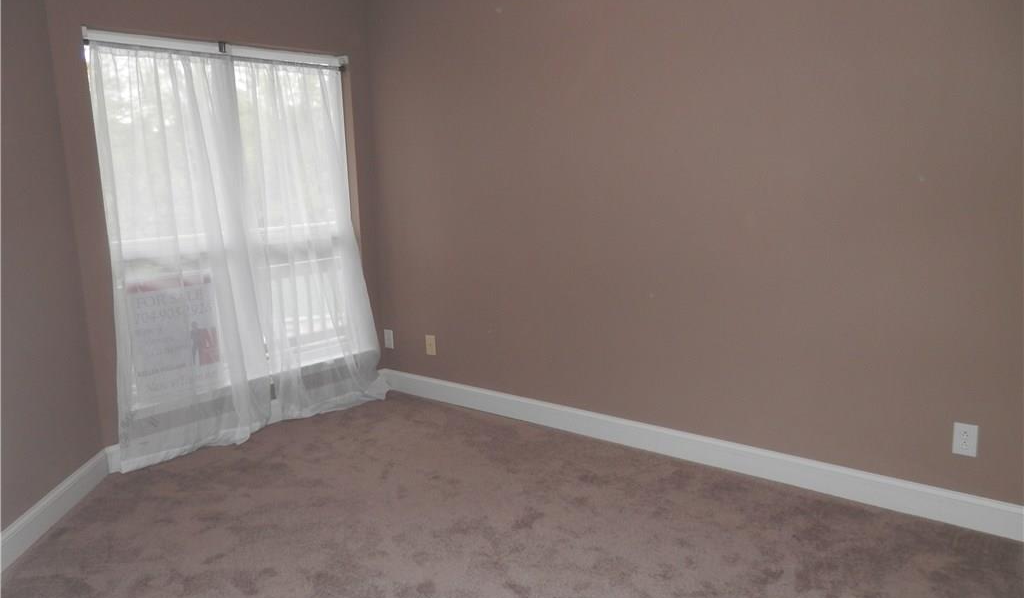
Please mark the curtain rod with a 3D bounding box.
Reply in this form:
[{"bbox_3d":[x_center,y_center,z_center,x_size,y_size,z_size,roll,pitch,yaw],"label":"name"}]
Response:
[{"bbox_3d":[-1.472,-1.301,3.905,0.050,0.075,1.465,6,13,39],"label":"curtain rod"}]

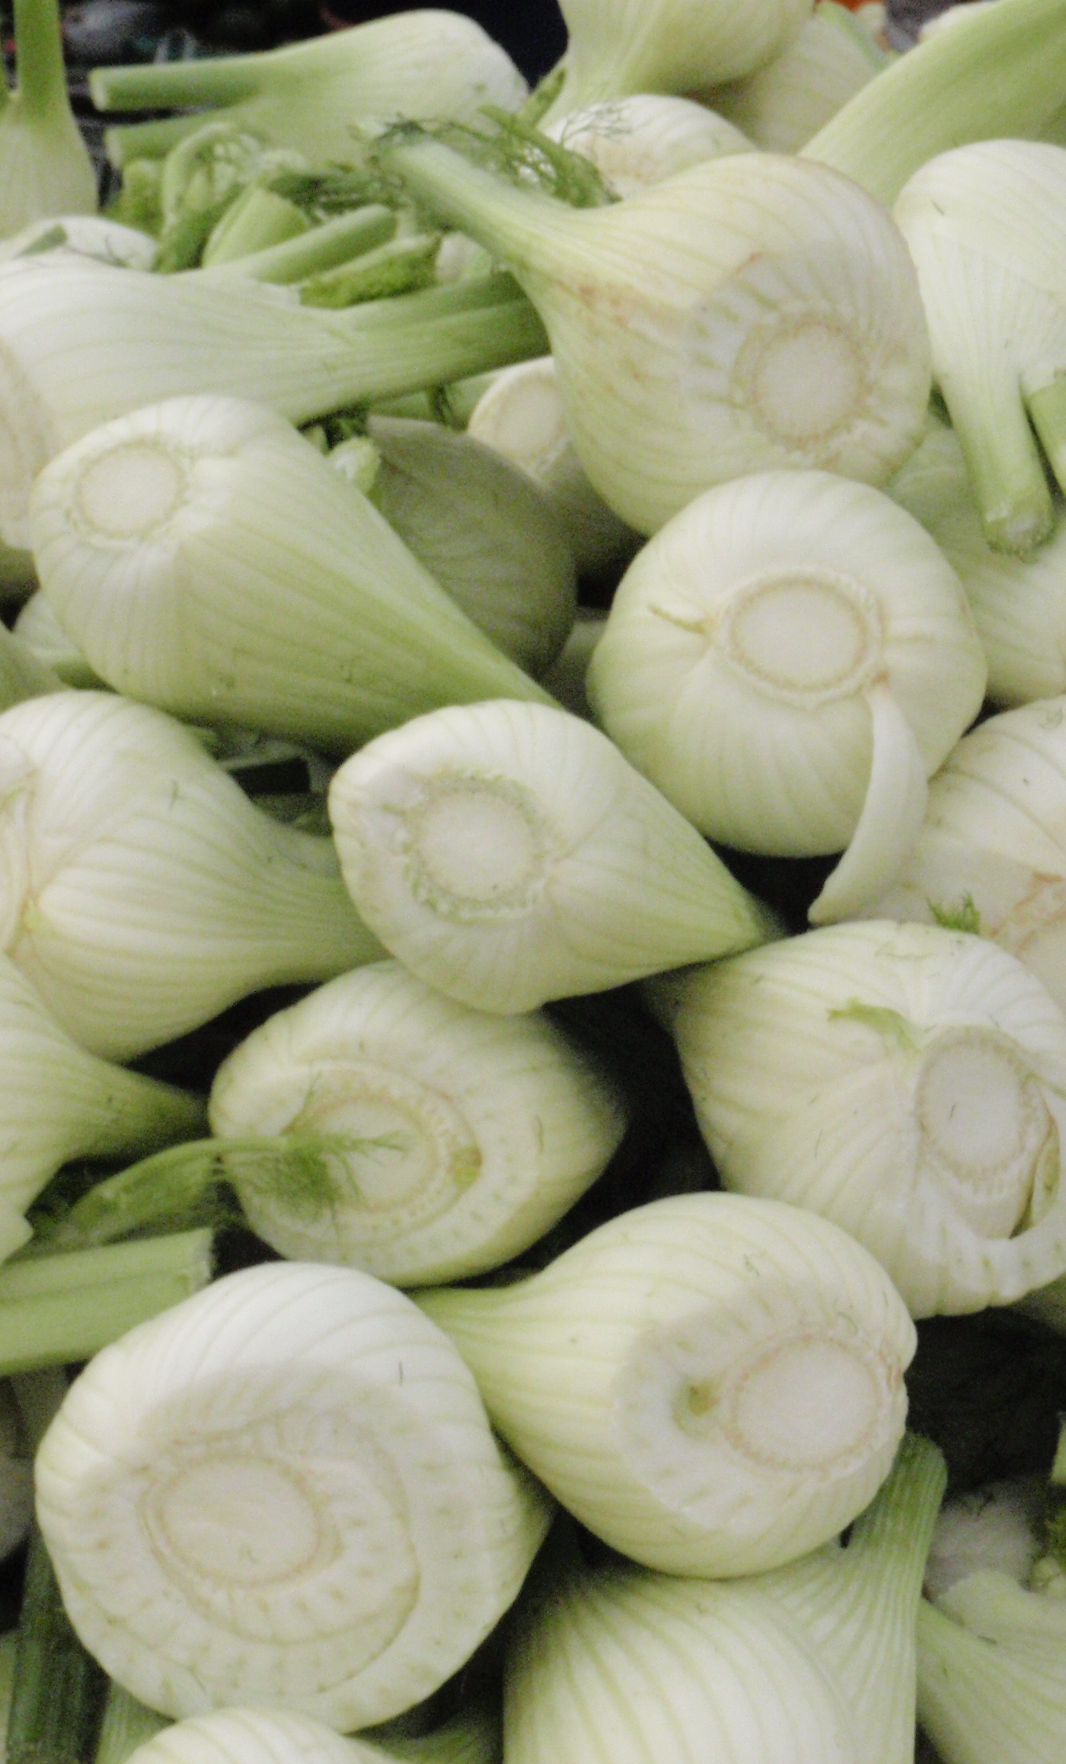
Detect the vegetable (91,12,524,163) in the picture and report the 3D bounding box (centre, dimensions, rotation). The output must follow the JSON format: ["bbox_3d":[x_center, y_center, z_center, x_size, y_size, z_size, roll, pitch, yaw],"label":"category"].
[{"bbox_3d":[-0.071,-0.237,1.450,0.133,0.061,0.059,0,9,9],"label":"vegetable"}]

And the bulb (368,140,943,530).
[{"bbox_3d":[0.032,-0.156,1.259,0.095,0.100,0.163,24,10,-48],"label":"bulb"}]

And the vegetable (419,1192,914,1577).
[{"bbox_3d":[0.026,0.107,1.060,0.082,0.087,0.130,0,12,-44],"label":"vegetable"}]

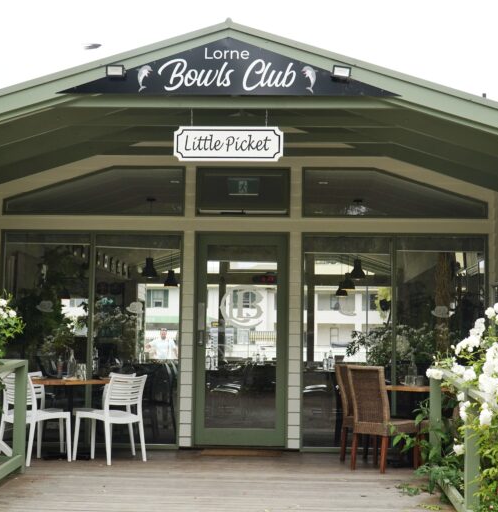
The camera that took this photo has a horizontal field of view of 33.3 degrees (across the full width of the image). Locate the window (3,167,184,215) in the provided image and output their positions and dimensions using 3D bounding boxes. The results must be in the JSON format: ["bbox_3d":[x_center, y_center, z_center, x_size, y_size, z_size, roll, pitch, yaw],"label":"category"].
[{"bbox_3d":[-1.670,-0.700,8.943,1.970,0.534,0.080,1,-6,2],"label":"window"}]

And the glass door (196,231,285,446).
[{"bbox_3d":[-0.082,0.864,8.727,0.992,2.228,0.070,1,-6,2],"label":"glass door"}]

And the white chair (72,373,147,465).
[{"bbox_3d":[-1.286,1.505,7.771,0.540,0.810,0.470,-4,-7,37],"label":"white chair"}]

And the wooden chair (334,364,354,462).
[{"bbox_3d":[1.201,1.486,7.905,0.600,0.950,0.440,6,-8,-43],"label":"wooden chair"}]

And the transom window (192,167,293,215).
[{"bbox_3d":[-0.065,-0.685,8.888,1.016,0.541,0.080,1,-6,2],"label":"transom window"}]

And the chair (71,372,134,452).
[{"bbox_3d":[-1.426,1.545,8.175,0.540,0.810,0.470,7,-8,-44],"label":"chair"}]

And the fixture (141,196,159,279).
[{"bbox_3d":[-1.345,-0.236,11.417,0.225,1.134,0.225,1,-6,2],"label":"fixture"}]

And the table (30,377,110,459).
[{"bbox_3d":[-1.713,1.553,7.958,1.000,0.740,1.000,1,-6,2],"label":"table"}]

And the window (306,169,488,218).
[{"bbox_3d":[1.552,-0.673,8.834,1.965,0.554,0.080,1,-6,2],"label":"window"}]

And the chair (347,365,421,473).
[{"bbox_3d":[1.230,1.453,7.580,0.440,0.950,0.600,-4,-8,39],"label":"chair"}]

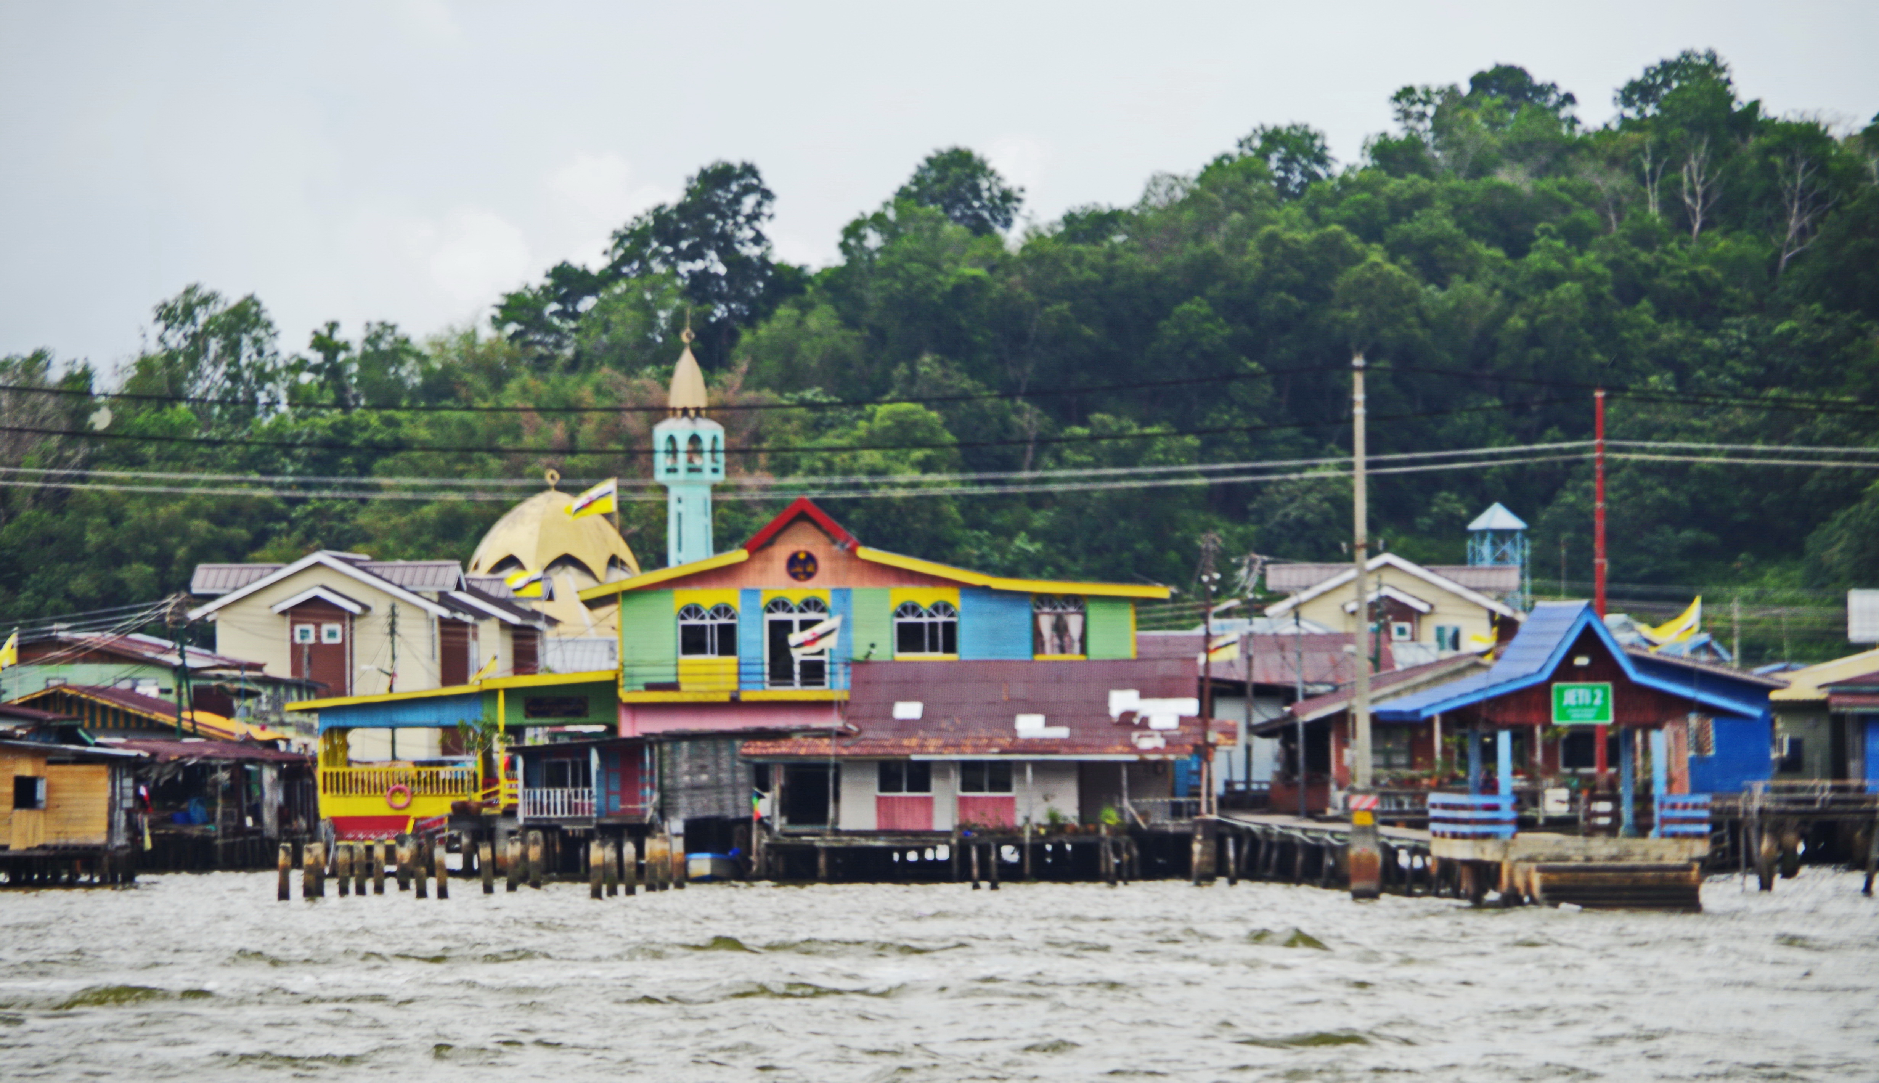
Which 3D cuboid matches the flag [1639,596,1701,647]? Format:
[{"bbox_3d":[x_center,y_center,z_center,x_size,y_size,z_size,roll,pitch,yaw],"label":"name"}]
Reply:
[{"bbox_3d":[17.910,1.961,258.000,1.500,1.200,0.450,0,-1,0],"label":"flag"}]

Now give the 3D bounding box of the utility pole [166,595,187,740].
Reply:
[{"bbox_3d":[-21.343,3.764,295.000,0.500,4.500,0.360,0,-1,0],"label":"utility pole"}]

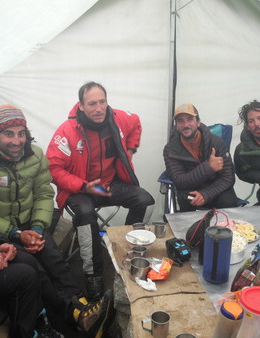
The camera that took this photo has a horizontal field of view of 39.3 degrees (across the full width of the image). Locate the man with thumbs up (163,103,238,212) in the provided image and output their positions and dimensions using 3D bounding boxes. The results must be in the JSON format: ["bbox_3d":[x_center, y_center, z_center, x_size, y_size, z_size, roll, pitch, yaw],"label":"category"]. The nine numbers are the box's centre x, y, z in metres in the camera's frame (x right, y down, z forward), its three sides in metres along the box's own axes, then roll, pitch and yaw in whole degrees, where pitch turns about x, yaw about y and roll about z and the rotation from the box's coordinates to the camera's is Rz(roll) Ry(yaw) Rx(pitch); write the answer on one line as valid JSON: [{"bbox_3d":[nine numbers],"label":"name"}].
[{"bbox_3d":[0.470,0.079,2.513,0.540,1.040,0.700,3,17,10],"label":"man with thumbs up"}]

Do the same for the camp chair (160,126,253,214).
[{"bbox_3d":[0.490,0.125,2.652,0.680,0.880,0.580,2,17,8],"label":"camp chair"}]

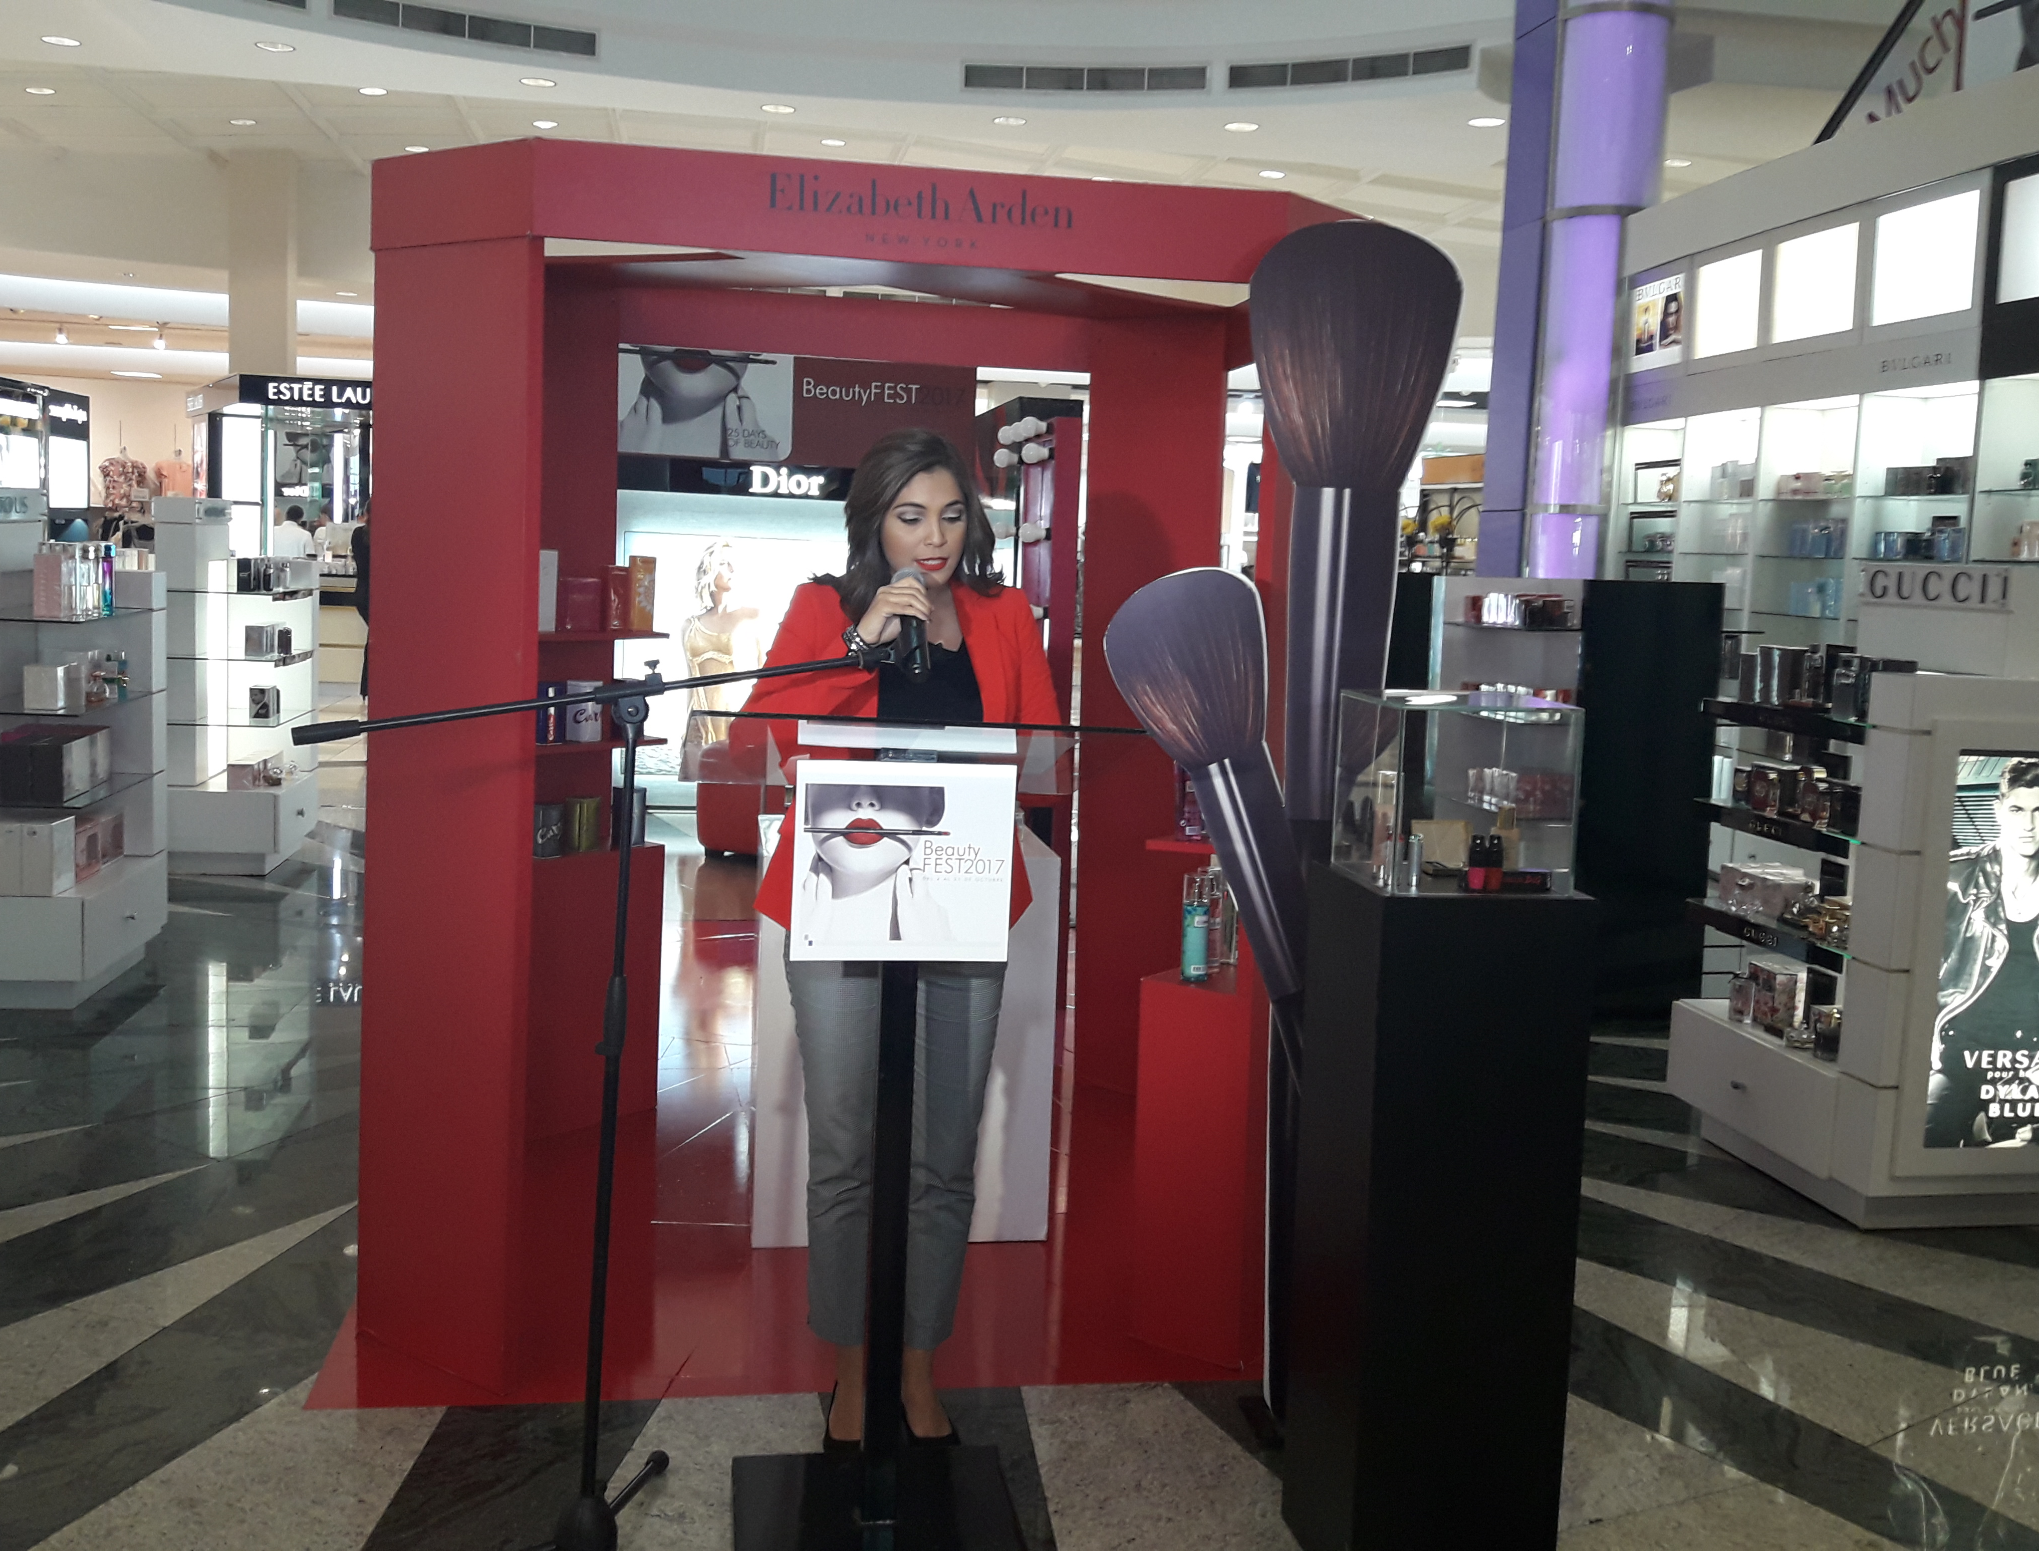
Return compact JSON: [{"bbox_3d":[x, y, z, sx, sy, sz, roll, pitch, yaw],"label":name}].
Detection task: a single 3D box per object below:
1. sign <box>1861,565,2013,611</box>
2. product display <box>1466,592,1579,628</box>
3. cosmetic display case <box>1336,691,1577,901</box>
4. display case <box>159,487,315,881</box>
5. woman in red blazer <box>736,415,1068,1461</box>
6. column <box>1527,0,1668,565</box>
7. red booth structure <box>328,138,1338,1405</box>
[{"bbox_3d":[2.204,-0.452,4.022,0.385,0.105,0.030,1,8,-8],"label":"sign"},{"bbox_3d":[1.650,-0.543,5.511,0.370,0.125,0.140,1,8,-8],"label":"product display"},{"bbox_3d":[0.624,0.026,2.361,0.272,0.257,0.225,1,8,-8],"label":"cosmetic display case"},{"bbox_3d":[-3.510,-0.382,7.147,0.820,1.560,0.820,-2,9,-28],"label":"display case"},{"bbox_3d":[-0.199,0.273,2.794,0.520,1.670,0.380,1,8,-8],"label":"woman in red blazer"},{"bbox_3d":[3.459,-2.271,10.165,0.700,5.000,0.700,1,8,-8],"label":"column"},{"bbox_3d":[-0.317,-0.062,3.638,1.920,2.100,1.650,1,8,-8],"label":"red booth structure"}]

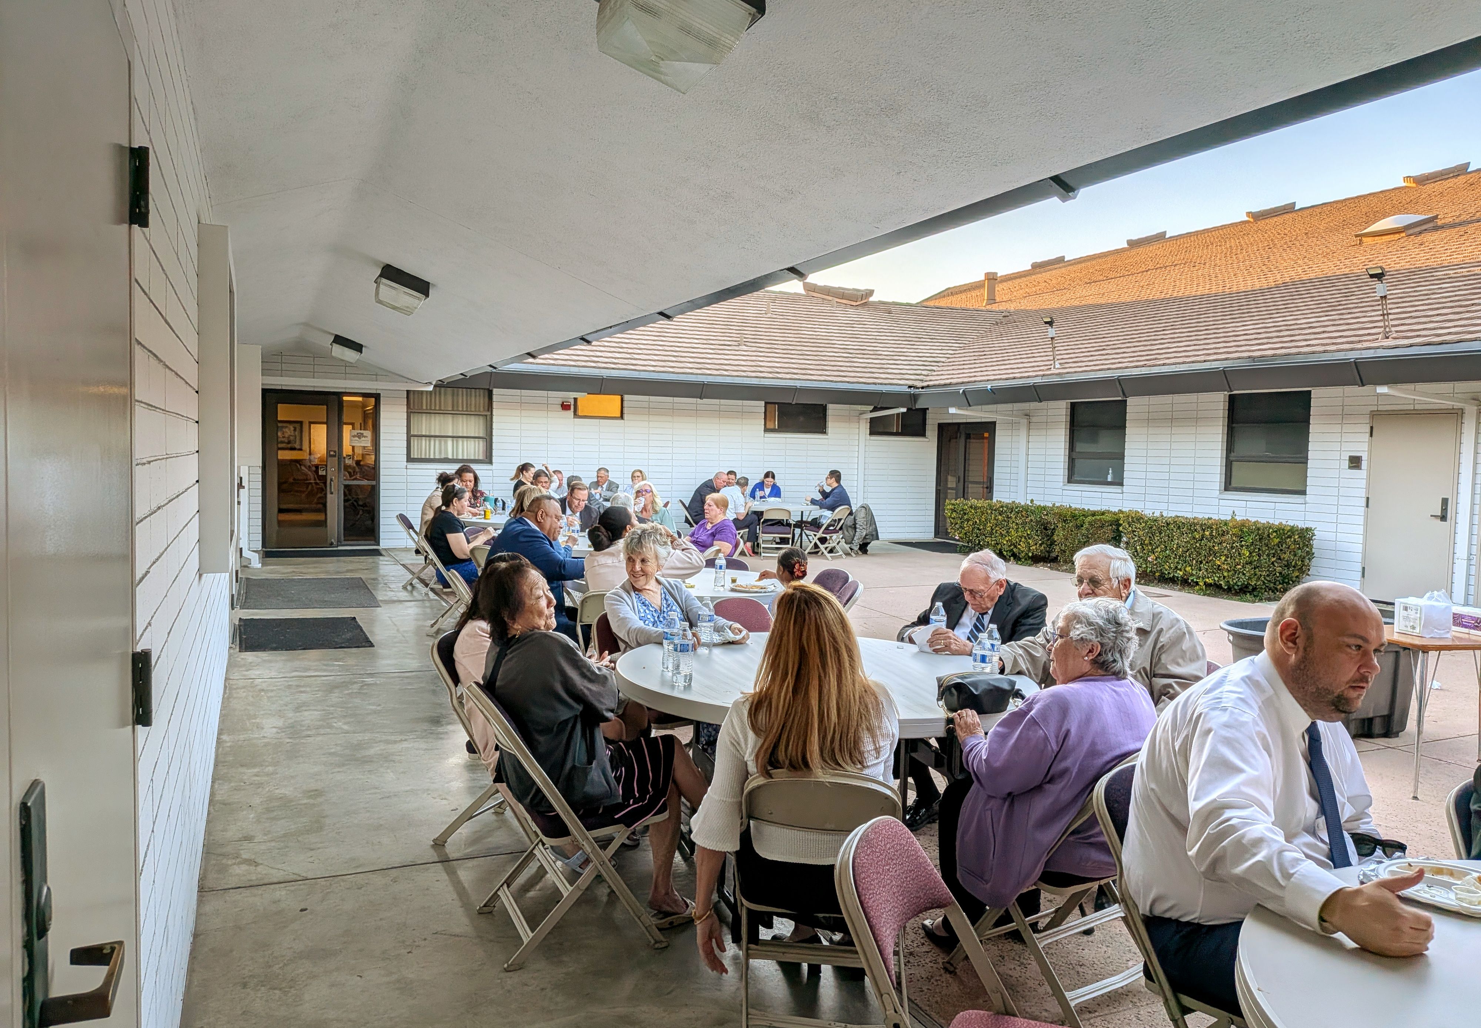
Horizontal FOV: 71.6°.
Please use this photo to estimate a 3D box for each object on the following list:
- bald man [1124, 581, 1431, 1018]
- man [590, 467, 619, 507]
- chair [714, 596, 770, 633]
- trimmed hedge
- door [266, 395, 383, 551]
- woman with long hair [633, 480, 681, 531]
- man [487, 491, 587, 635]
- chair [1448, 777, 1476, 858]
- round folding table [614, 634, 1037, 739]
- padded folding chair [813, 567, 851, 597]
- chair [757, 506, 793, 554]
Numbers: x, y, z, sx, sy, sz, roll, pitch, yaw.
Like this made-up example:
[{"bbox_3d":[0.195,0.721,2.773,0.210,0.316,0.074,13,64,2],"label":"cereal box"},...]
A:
[{"bbox_3d":[1.020,0.743,1.850,0.800,1.250,0.600,4,5,43],"label":"bald man"},{"bbox_3d":[-1.893,-0.037,14.300,0.520,1.240,0.700,2,4,14],"label":"man"},{"bbox_3d":[0.037,0.797,4.723,0.460,0.760,0.520,1,3,-9],"label":"chair"},{"bbox_3d":[4.738,0.373,13.738,0.900,0.820,5.700,0,4,-25],"label":"trimmed hedge"},{"bbox_3d":[-5.792,-0.607,14.243,1.500,2.150,0.100,0,4,-25],"label":"door"},{"bbox_3d":[-0.810,0.306,9.550,0.500,1.220,0.720,3,4,30],"label":"woman with long hair"},{"bbox_3d":[-1.060,0.478,5.780,0.880,1.220,0.620,0,4,-21],"label":"man"},{"bbox_3d":[1.910,1.014,2.210,0.460,0.770,0.520,1,3,-5],"label":"chair"},{"bbox_3d":[0.295,0.937,3.803,1.524,0.737,1.524,1,3,0],"label":"round folding table"},{"bbox_3d":[0.367,0.732,6.402,0.530,0.760,0.460,-1,4,-34],"label":"padded folding chair"},{"bbox_3d":[0.500,0.274,14.800,0.460,0.770,0.490,1,3,2],"label":"chair"}]

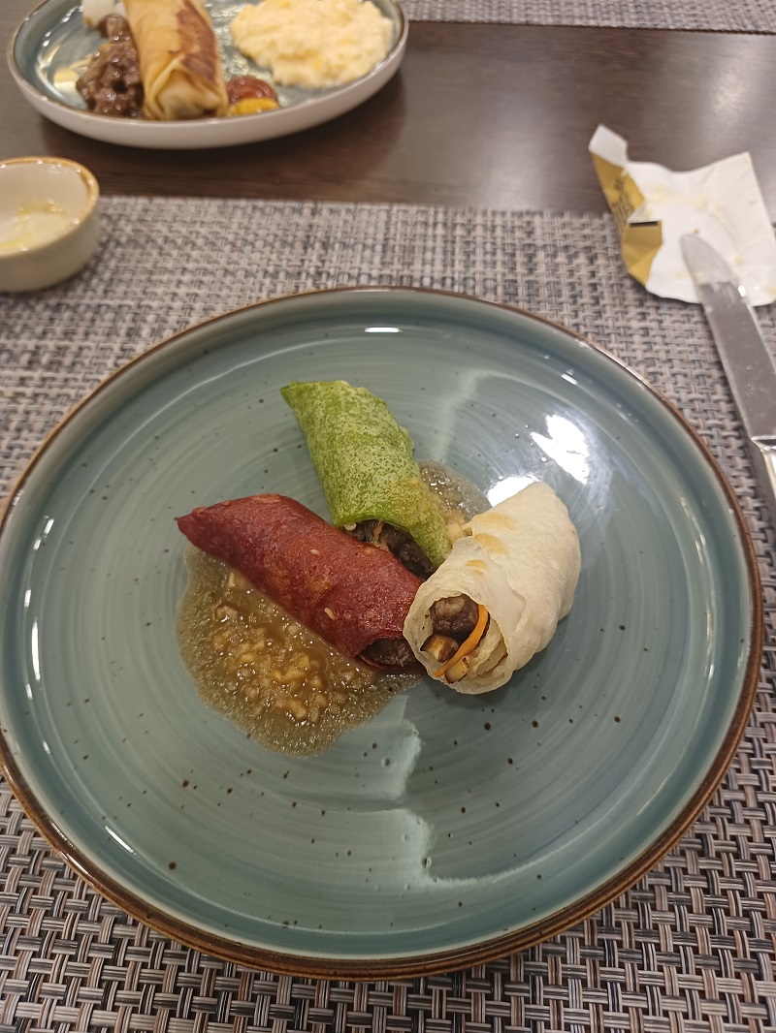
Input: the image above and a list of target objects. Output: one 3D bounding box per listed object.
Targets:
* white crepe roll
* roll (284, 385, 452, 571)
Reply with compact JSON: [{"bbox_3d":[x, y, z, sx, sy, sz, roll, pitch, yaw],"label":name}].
[{"bbox_3d":[0.036,0.019,0.203,0.036,0.033,0.062,35,63,22],"label":"white crepe roll"},{"bbox_3d":[-0.007,-0.016,0.229,0.033,0.028,0.082,-15,57,-10],"label":"roll"}]

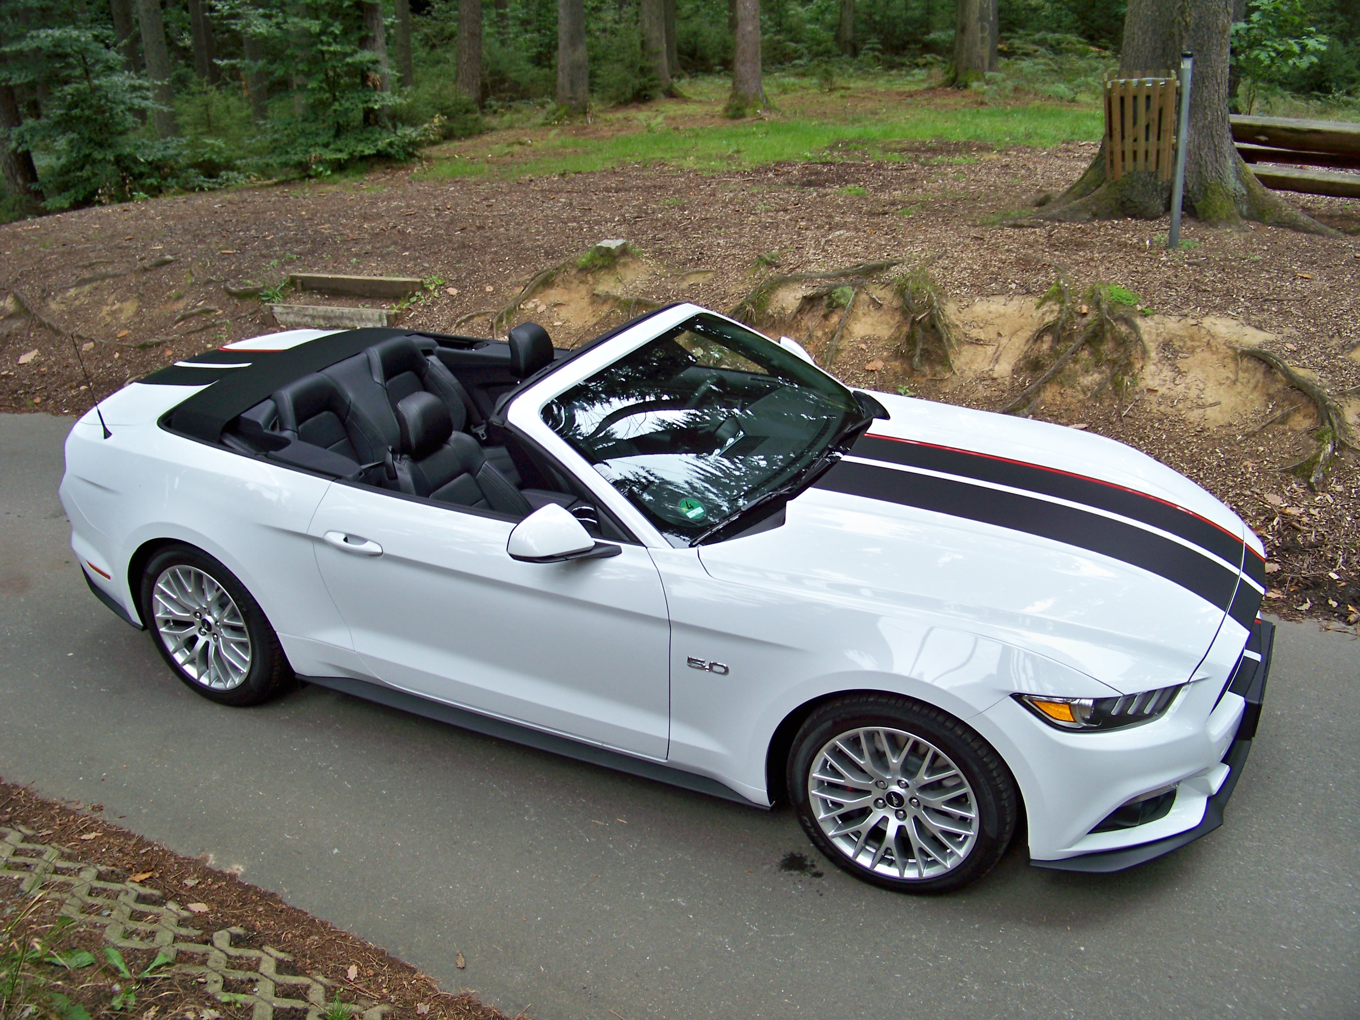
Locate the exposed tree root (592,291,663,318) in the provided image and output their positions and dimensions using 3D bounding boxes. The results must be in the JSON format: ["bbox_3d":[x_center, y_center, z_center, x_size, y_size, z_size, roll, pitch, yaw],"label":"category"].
[{"bbox_3d":[-0.312,-1.232,7.651,0.420,0.140,0.200,-2,23,0],"label":"exposed tree root"}]

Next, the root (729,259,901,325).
[{"bbox_3d":[0.766,-1.249,7.411,0.980,0.340,0.360,-2,23,0],"label":"root"}]

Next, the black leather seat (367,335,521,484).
[{"bbox_3d":[-0.991,-0.389,5.679,0.740,0.670,0.500,10,27,25],"label":"black leather seat"}]

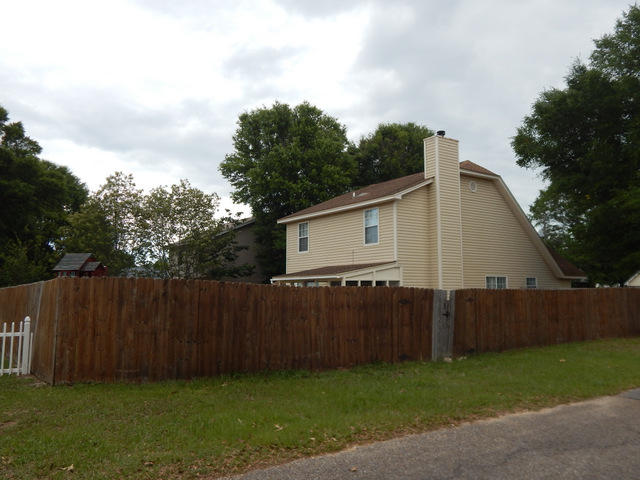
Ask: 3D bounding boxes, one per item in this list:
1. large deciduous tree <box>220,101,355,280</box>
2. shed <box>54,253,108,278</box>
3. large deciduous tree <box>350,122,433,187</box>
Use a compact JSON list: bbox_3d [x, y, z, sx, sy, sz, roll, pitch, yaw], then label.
[{"bbox_3d":[-2.274,-2.252,35.431,9.200,15.100,9.200,0,-6,-4],"label":"large deciduous tree"},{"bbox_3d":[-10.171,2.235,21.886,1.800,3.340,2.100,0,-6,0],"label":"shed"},{"bbox_3d":[6.203,-1.980,43.446,8.800,16.240,8.800,-1,-6,8],"label":"large deciduous tree"}]

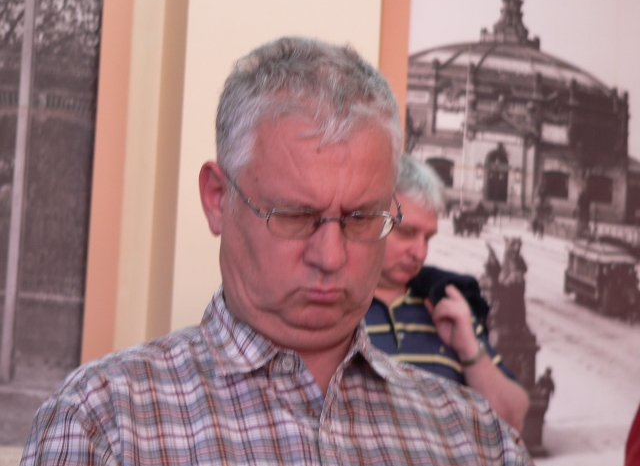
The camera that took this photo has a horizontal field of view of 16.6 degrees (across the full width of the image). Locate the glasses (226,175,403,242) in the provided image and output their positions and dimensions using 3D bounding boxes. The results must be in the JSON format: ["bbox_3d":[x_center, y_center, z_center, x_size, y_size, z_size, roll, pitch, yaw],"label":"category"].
[{"bbox_3d":[-0.005,-0.030,2.080,0.145,0.042,0.138,2,24,-15],"label":"glasses"}]

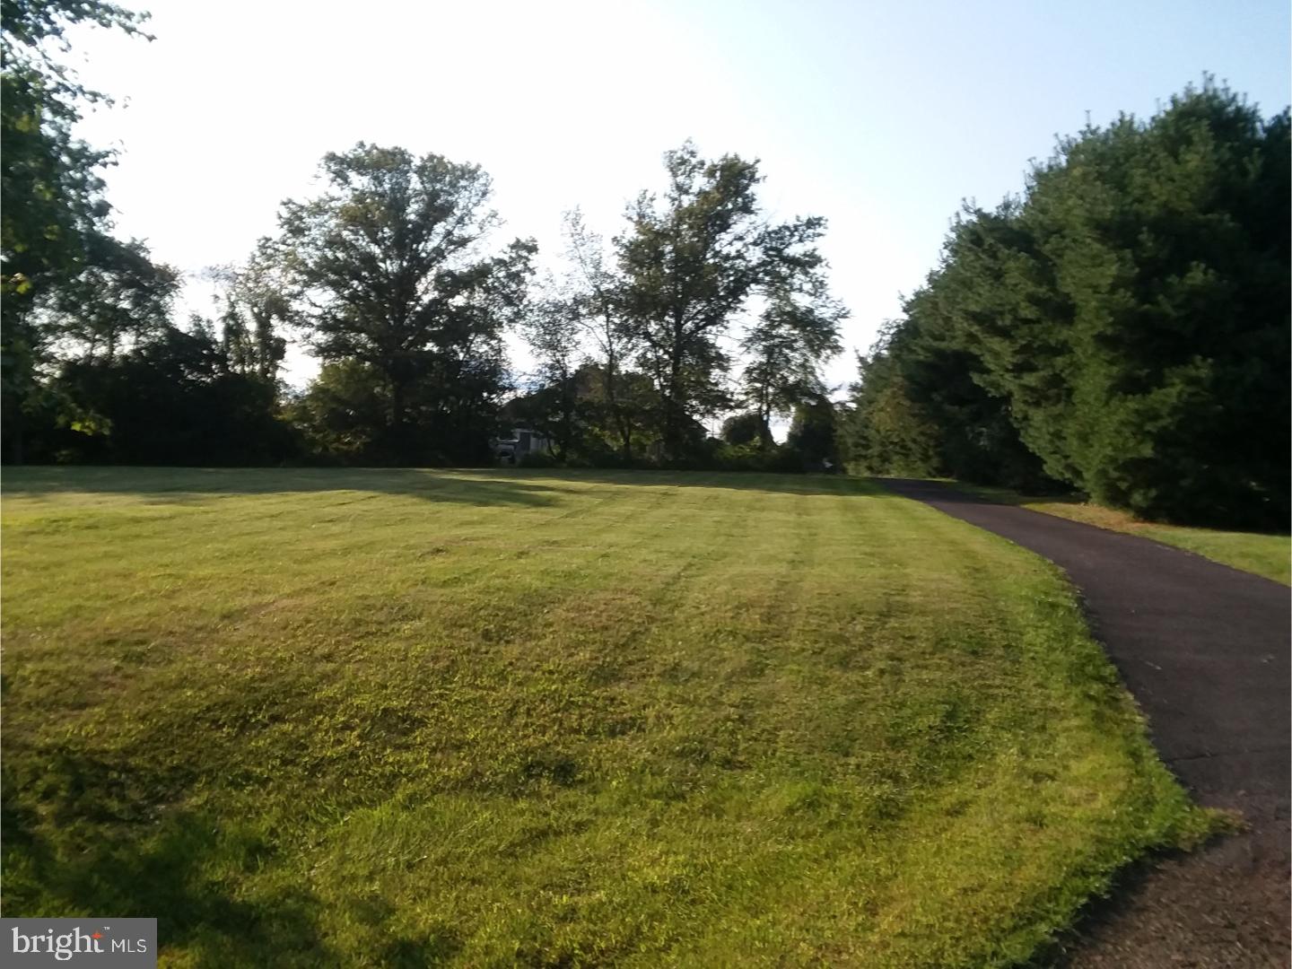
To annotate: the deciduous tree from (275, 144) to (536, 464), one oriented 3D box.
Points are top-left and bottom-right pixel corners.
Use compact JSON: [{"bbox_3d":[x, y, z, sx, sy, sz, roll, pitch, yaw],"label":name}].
[{"bbox_3d":[-13.790,-10.350,62.000,14.920,18.330,13.500,0,1,0],"label":"deciduous tree"}]

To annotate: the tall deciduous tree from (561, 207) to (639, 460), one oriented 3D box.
[{"bbox_3d":[-2.600,-8.590,62.000,4.570,14.450,4.500,0,1,0],"label":"tall deciduous tree"}]

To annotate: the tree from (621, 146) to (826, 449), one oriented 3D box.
[{"bbox_3d":[4.490,-10.750,63.000,12.460,18.390,11.300,0,1,0],"label":"tree"}]

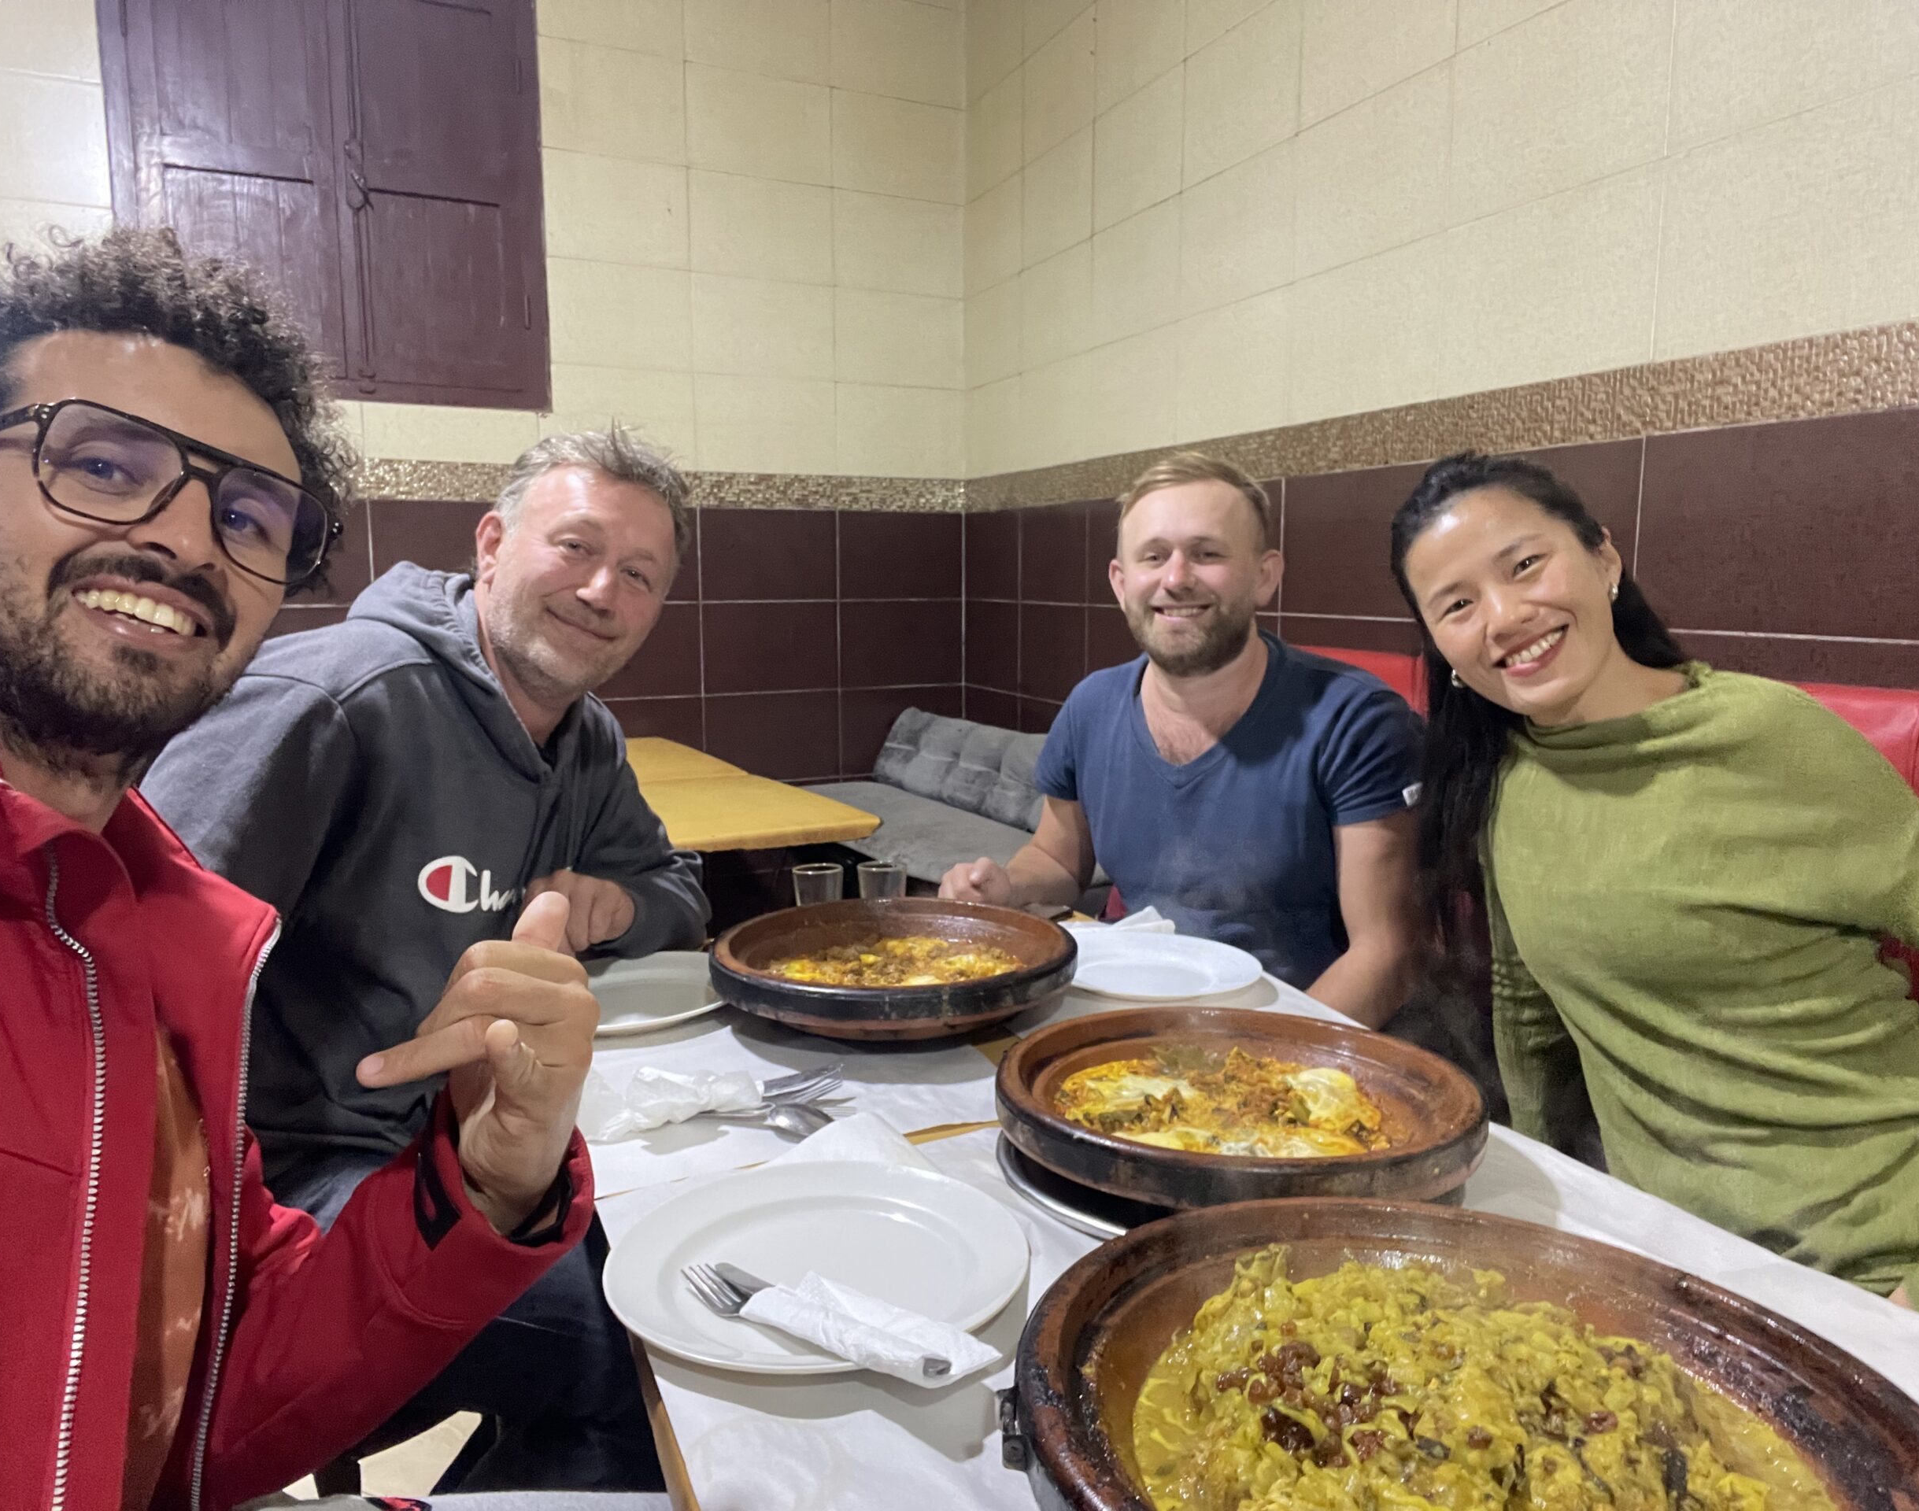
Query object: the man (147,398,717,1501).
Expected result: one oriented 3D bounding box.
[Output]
[{"bbox_3d":[-0.470,0.363,1.260,0.700,1.305,0.570,5,9,32],"label":"man"}]

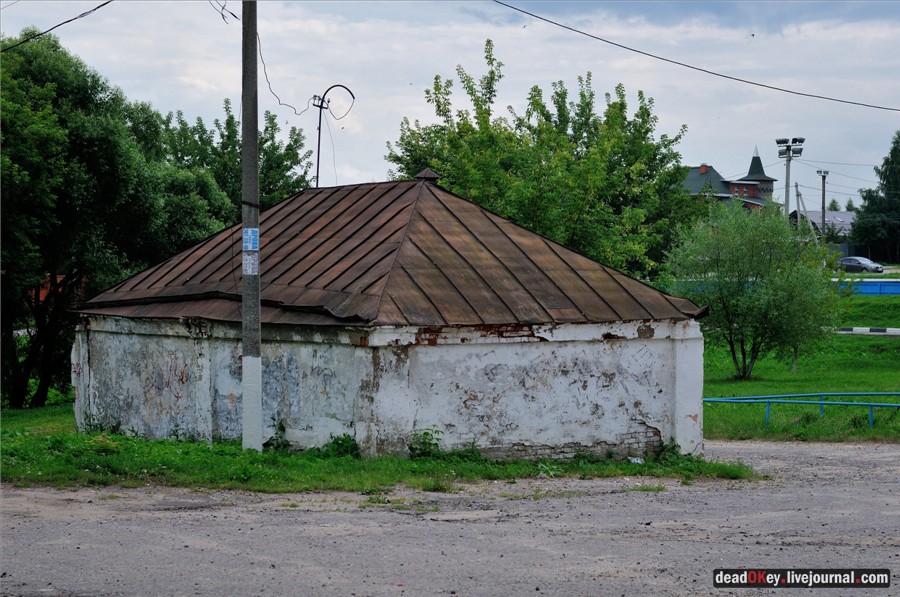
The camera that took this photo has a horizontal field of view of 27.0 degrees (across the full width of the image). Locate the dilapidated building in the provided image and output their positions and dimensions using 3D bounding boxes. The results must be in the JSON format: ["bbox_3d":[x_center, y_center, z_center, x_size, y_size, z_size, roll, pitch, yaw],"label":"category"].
[{"bbox_3d":[-1.509,0.181,32.701,6.300,4.500,10.900,-1,1,-33],"label":"dilapidated building"}]

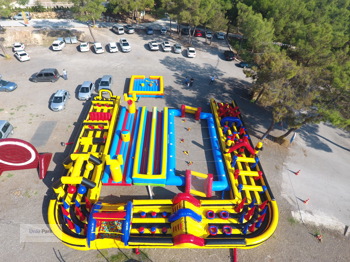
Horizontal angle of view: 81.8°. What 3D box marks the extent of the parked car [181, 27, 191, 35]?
[{"bbox_3d":[2.587,-25.418,51.401,1.770,1.470,4.200,-6,46,-6],"label":"parked car"}]

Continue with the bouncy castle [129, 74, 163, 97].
[{"bbox_3d":[-4.724,-7.770,34.911,5.750,0.950,5.300,-1,46,0],"label":"bouncy castle"}]

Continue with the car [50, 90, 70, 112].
[{"bbox_3d":[-18.169,-4.906,31.922,1.737,1.479,4.299,-5,46,-4],"label":"car"}]

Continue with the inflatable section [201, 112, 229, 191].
[{"bbox_3d":[4.400,1.650,24.350,1.900,1.000,12.400,0,42,-1],"label":"inflatable section"}]

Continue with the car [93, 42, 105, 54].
[{"bbox_3d":[-16.389,-18.074,43.388,1.740,1.470,4.200,-15,47,-17],"label":"car"}]

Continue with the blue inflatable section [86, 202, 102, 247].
[{"bbox_3d":[-7.071,8.250,18.434,0.750,2.100,3.900,-1,46,0],"label":"blue inflatable section"}]

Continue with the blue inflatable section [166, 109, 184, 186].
[{"bbox_3d":[-0.100,1.210,24.760,1.850,1.000,12.400,0,42,-1],"label":"blue inflatable section"}]

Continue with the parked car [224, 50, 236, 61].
[{"bbox_3d":[12.272,-17.147,45.286,1.780,1.500,4.400,-1,44,-4],"label":"parked car"}]

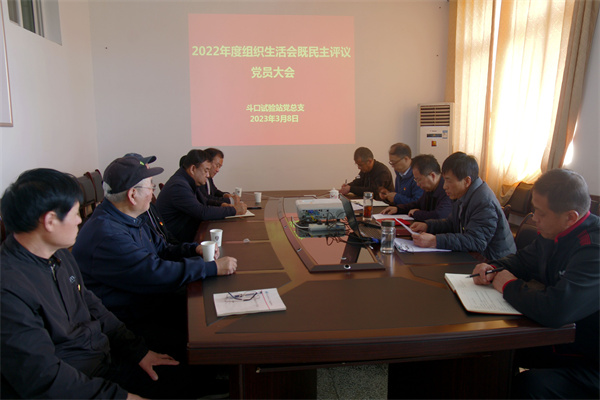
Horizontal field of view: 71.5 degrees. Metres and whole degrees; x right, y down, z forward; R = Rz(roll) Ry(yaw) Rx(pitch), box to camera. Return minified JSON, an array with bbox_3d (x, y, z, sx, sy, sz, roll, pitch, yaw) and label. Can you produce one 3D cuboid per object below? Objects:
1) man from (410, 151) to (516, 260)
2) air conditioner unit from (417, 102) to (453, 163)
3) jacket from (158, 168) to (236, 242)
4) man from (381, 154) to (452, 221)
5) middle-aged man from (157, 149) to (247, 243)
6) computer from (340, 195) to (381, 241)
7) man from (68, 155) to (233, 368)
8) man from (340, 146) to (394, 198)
[{"bbox_3d":[0.915,0.355,2.354,0.760,1.250,0.550,-1,6,-6],"label":"man"},{"bbox_3d":[1.994,-0.449,6.140,0.490,1.830,0.300,1,6,15],"label":"air conditioner unit"},{"bbox_3d":[-0.859,0.057,3.425,0.640,0.640,0.540,-1,6,0],"label":"jacket"},{"bbox_3d":[1.004,0.282,3.150,0.780,1.220,0.550,-2,6,-9],"label":"man"},{"bbox_3d":[-0.807,0.241,3.445,0.770,1.280,0.550,-1,6,0],"label":"middle-aged man"},{"bbox_3d":[0.431,0.089,2.646,0.280,0.235,0.360,-1,6,0],"label":"computer"},{"bbox_3d":[-0.644,0.423,1.886,0.770,1.260,0.550,-2,6,-10],"label":"man"},{"bbox_3d":[0.742,0.126,4.441,0.760,1.260,0.550,-3,7,-21],"label":"man"}]

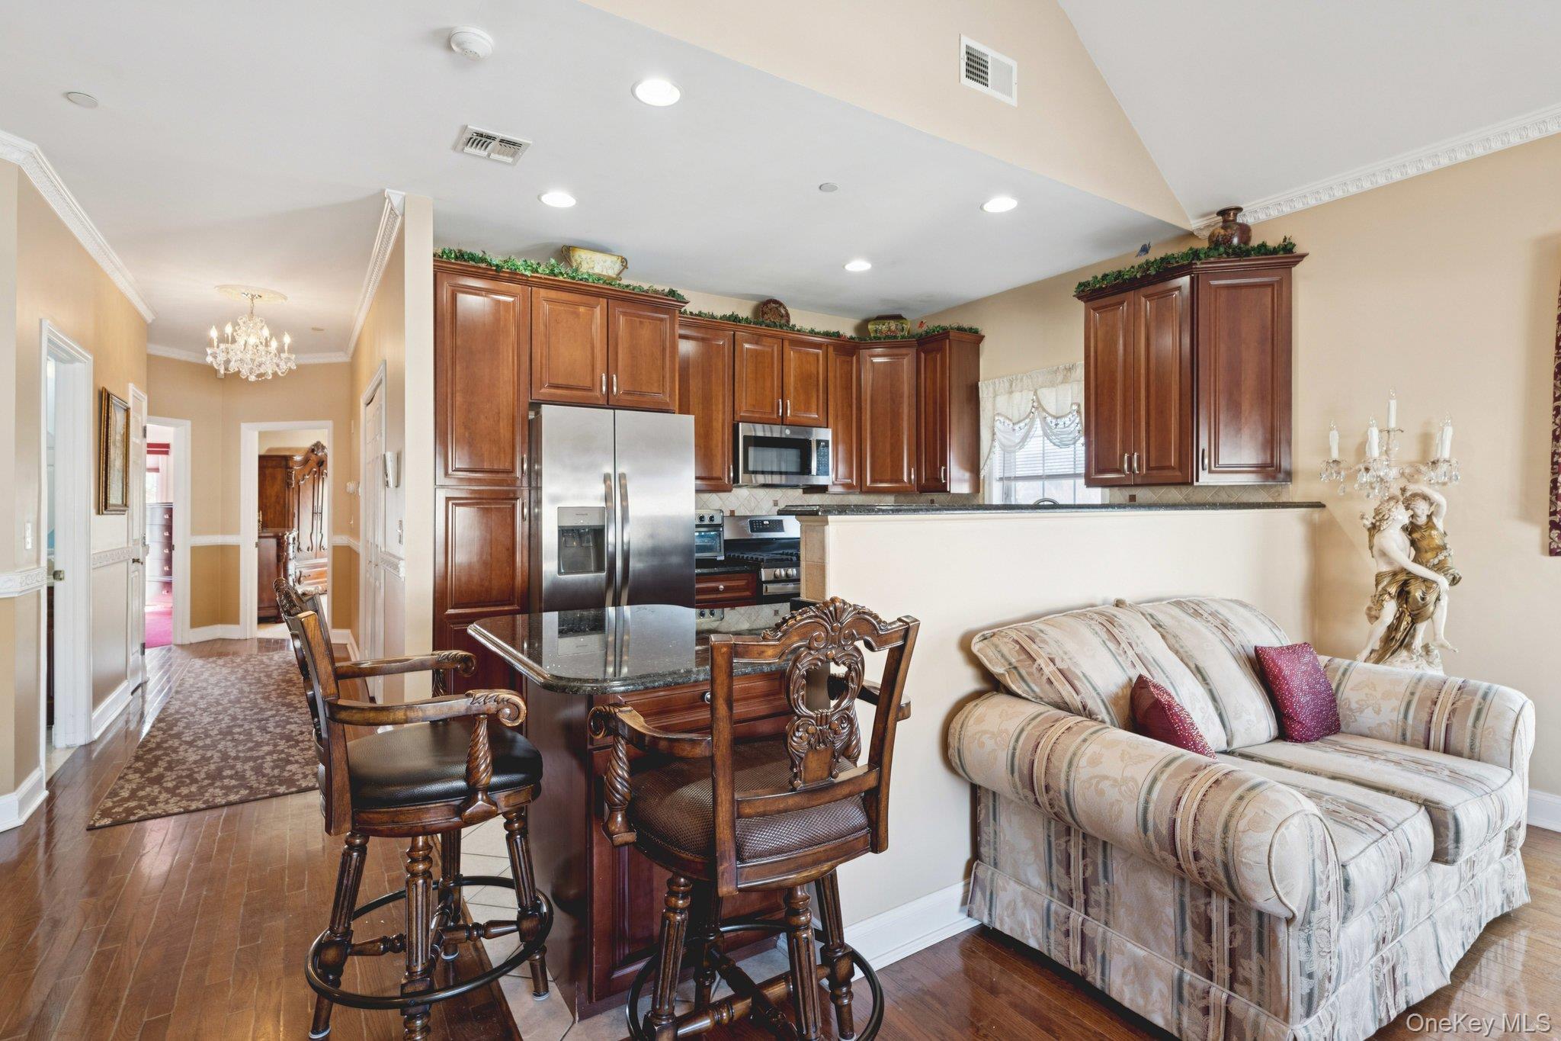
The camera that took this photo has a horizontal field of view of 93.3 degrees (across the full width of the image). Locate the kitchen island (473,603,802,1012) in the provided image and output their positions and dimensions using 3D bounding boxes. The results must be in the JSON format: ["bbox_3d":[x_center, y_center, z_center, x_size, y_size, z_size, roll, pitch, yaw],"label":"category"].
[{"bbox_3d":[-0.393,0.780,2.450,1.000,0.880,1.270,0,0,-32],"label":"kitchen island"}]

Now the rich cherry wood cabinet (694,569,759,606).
[{"bbox_3d":[-0.521,0.764,4.803,0.490,0.875,0.618,-1,1,-33],"label":"rich cherry wood cabinet"}]

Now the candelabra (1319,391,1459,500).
[{"bbox_3d":[2.510,-0.302,3.044,0.460,0.430,0.460,1,1,40],"label":"candelabra"}]

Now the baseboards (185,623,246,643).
[{"bbox_3d":[-5.510,1.095,7.240,0.520,0.150,0.100,0,0,-10],"label":"baseboards"}]

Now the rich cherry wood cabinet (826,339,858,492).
[{"bbox_3d":[0.380,-0.745,5.575,0.285,1.080,0.330,0,0,-32],"label":"rich cherry wood cabinet"}]

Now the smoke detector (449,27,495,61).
[{"bbox_3d":[-1.009,-1.556,2.405,0.143,0.050,0.143,0,0,-32],"label":"smoke detector"}]

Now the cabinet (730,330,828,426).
[{"bbox_3d":[-0.067,-0.964,5.292,0.770,0.630,0.330,0,0,-32],"label":"cabinet"}]

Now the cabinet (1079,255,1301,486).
[{"bbox_3d":[2.127,-0.739,3.949,0.378,1.120,1.010,-1,1,-33],"label":"cabinet"}]

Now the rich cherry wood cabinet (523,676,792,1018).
[{"bbox_3d":[-0.349,0.820,2.150,0.617,0.850,0.578,-1,1,-33],"label":"rich cherry wood cabinet"}]

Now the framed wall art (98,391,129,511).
[{"bbox_3d":[-3.865,-0.390,4.275,0.060,0.690,0.600,0,0,-32],"label":"framed wall art"}]

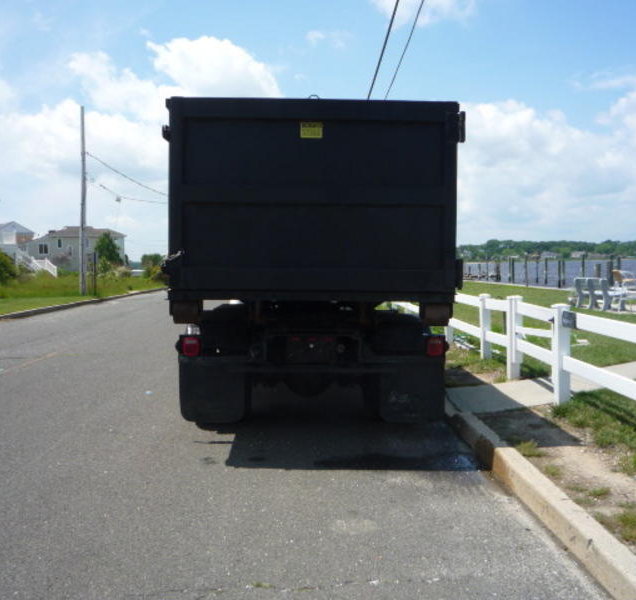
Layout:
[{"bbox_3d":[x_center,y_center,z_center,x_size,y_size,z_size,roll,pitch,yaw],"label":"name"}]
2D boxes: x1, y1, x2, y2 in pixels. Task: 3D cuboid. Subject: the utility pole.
[{"bbox_3d":[-10.938,-4.615,32.257,0.260,8.790,0.260,1,3,0],"label":"utility pole"}]

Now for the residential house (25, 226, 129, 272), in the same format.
[{"bbox_3d":[-37.303,-7.540,108.018,12.800,7.600,9.600,-1,3,-2],"label":"residential house"}]

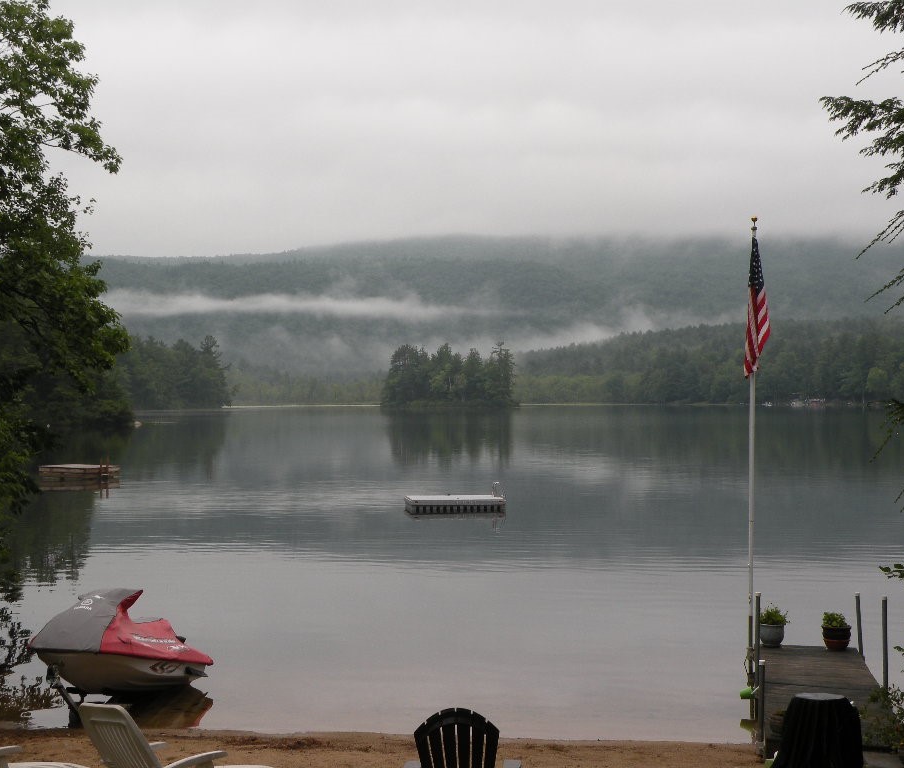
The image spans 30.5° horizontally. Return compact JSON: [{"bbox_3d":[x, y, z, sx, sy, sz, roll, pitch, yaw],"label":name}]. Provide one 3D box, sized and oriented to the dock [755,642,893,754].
[{"bbox_3d":[3.865,3.253,17.442,1.220,0.170,6.400,0,-2,10],"label":"dock"}]

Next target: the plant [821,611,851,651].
[{"bbox_3d":[4.736,3.034,20.409,0.351,0.480,0.351,0,0,0],"label":"plant"}]

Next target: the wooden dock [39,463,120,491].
[{"bbox_3d":[-15.557,3.702,69.228,2.420,0.500,2.420,0,0,25],"label":"wooden dock"}]

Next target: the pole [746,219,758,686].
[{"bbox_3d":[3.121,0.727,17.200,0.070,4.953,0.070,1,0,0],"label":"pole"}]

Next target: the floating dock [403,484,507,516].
[{"bbox_3d":[0.084,3.394,49.504,2.750,0.840,2.650,0,0,-6],"label":"floating dock"}]

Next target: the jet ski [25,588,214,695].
[{"bbox_3d":[-3.898,2.993,18.946,1.140,1.150,2.850,0,-6,33],"label":"jet ski"}]

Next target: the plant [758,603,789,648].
[{"bbox_3d":[3.991,3.002,20.649,0.386,0.555,0.386,0,0,0],"label":"plant"}]

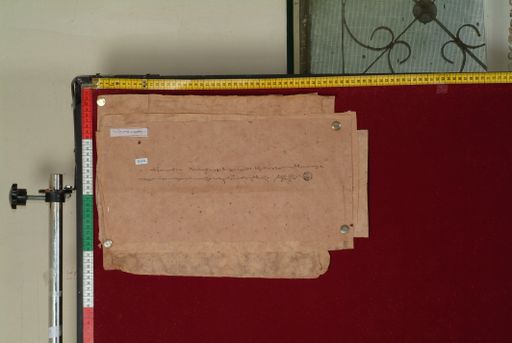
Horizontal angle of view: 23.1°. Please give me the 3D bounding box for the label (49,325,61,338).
[{"bbox_3d":[-0.365,0.290,2.270,0.022,0.025,0.008,0,-1,0],"label":"label"}]

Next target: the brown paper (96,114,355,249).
[{"bbox_3d":[-0.053,0.017,2.238,0.463,0.242,0.008,-1,-2,2],"label":"brown paper"}]

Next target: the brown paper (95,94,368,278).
[{"bbox_3d":[-0.043,0.026,2.240,0.489,0.328,0.010,-1,-2,2],"label":"brown paper"}]

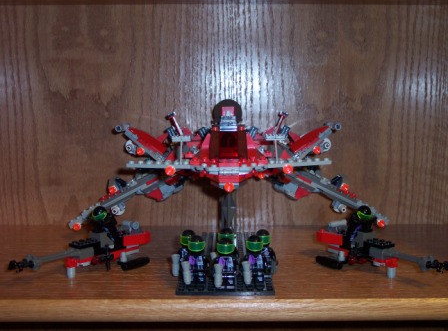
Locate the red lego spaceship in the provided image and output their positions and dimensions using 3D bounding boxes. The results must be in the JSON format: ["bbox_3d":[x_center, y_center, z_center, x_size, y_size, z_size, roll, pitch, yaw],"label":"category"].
[{"bbox_3d":[0.004,0.005,0.629,0.323,0.129,0.216,0,7,0],"label":"red lego spaceship"}]

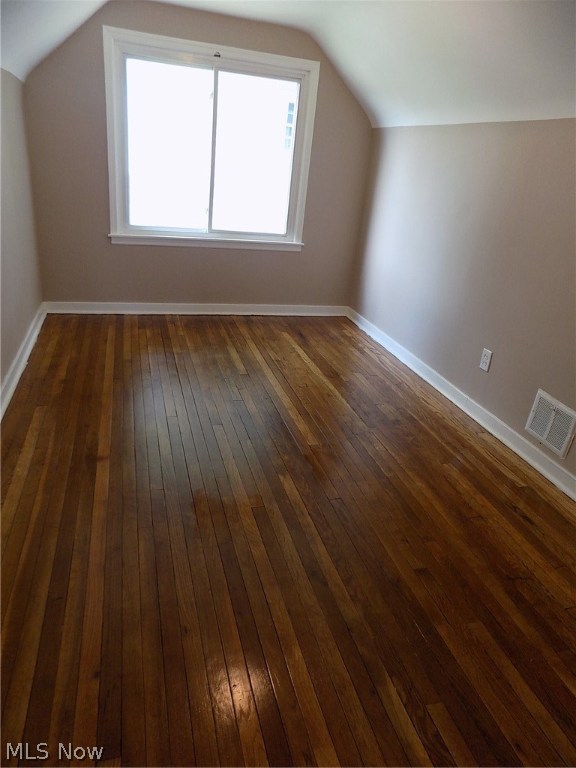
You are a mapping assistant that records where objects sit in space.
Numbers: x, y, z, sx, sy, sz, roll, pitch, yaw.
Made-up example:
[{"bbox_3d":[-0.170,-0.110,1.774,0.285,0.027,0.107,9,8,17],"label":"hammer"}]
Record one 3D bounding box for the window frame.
[{"bbox_3d":[-0.558,-1.752,3.882,1.550,1.400,0.100,-2,25,-17],"label":"window frame"}]

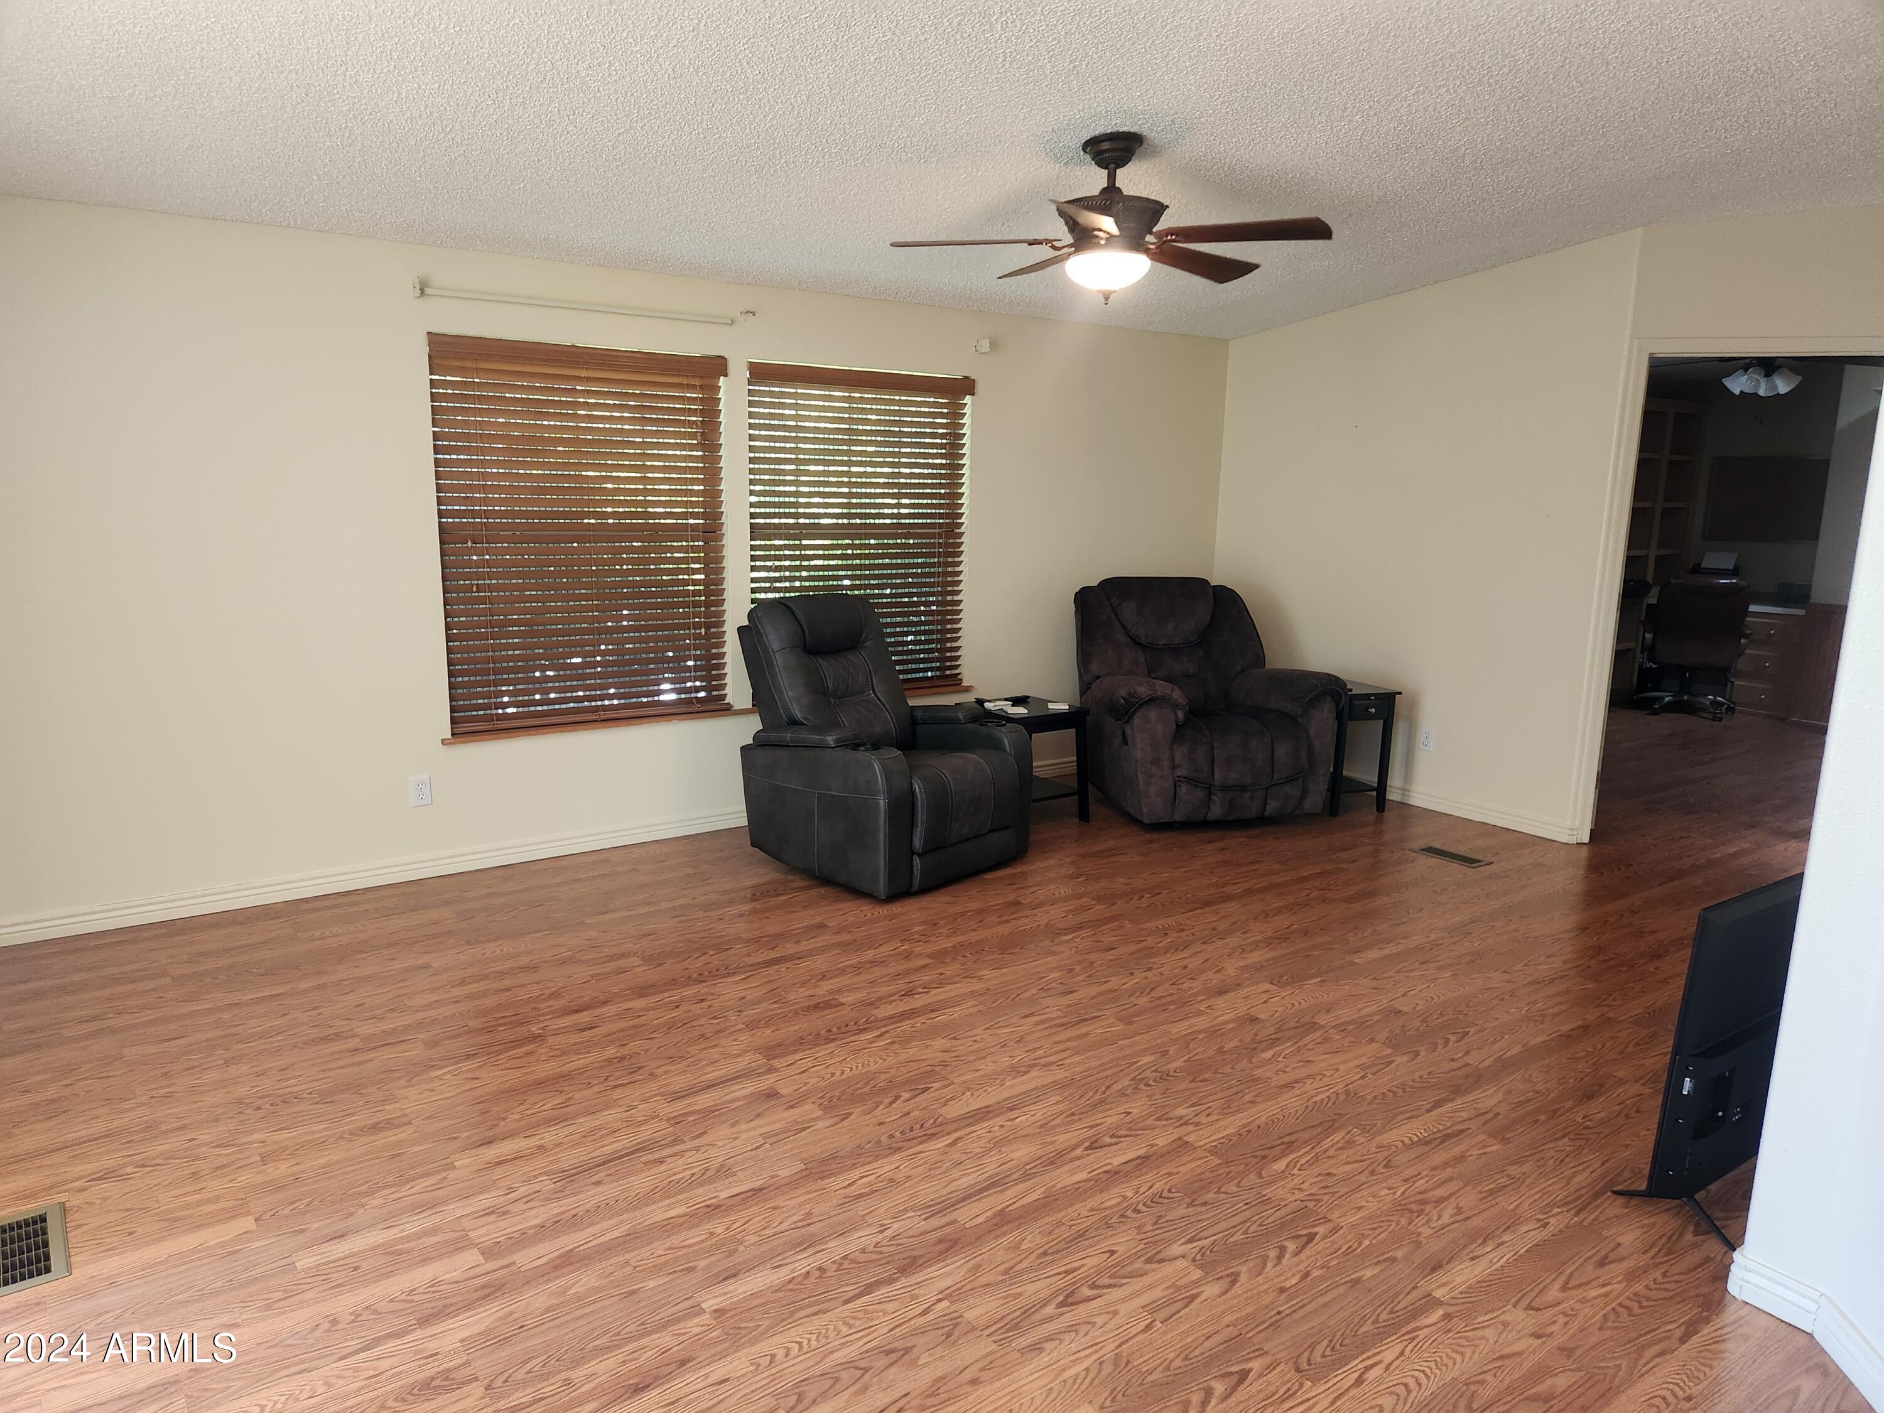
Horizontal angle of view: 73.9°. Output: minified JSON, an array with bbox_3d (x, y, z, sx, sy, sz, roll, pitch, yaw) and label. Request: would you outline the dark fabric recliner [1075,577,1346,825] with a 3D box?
[{"bbox_3d":[1.222,-0.049,6.016,1.000,1.040,1.010,-2,11,-17],"label":"dark fabric recliner"}]

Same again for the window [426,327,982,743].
[{"bbox_3d":[-0.849,-0.704,5.247,2.410,1.450,0.100,-6,13,-35],"label":"window"}]

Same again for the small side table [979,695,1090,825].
[{"bbox_3d":[0.377,0.254,5.726,0.420,0.515,0.430,-6,13,-35],"label":"small side table"}]

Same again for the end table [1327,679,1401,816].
[{"bbox_3d":[1.890,0.179,6.112,0.320,0.585,0.580,-3,11,-20],"label":"end table"}]

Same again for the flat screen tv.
[{"bbox_3d":[1.998,0.728,2.930,1.080,0.680,0.260,-6,13,-35],"label":"flat screen tv"}]

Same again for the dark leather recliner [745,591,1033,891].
[{"bbox_3d":[-0.241,0.097,5.071,1.000,1.035,0.860,11,15,43],"label":"dark leather recliner"}]

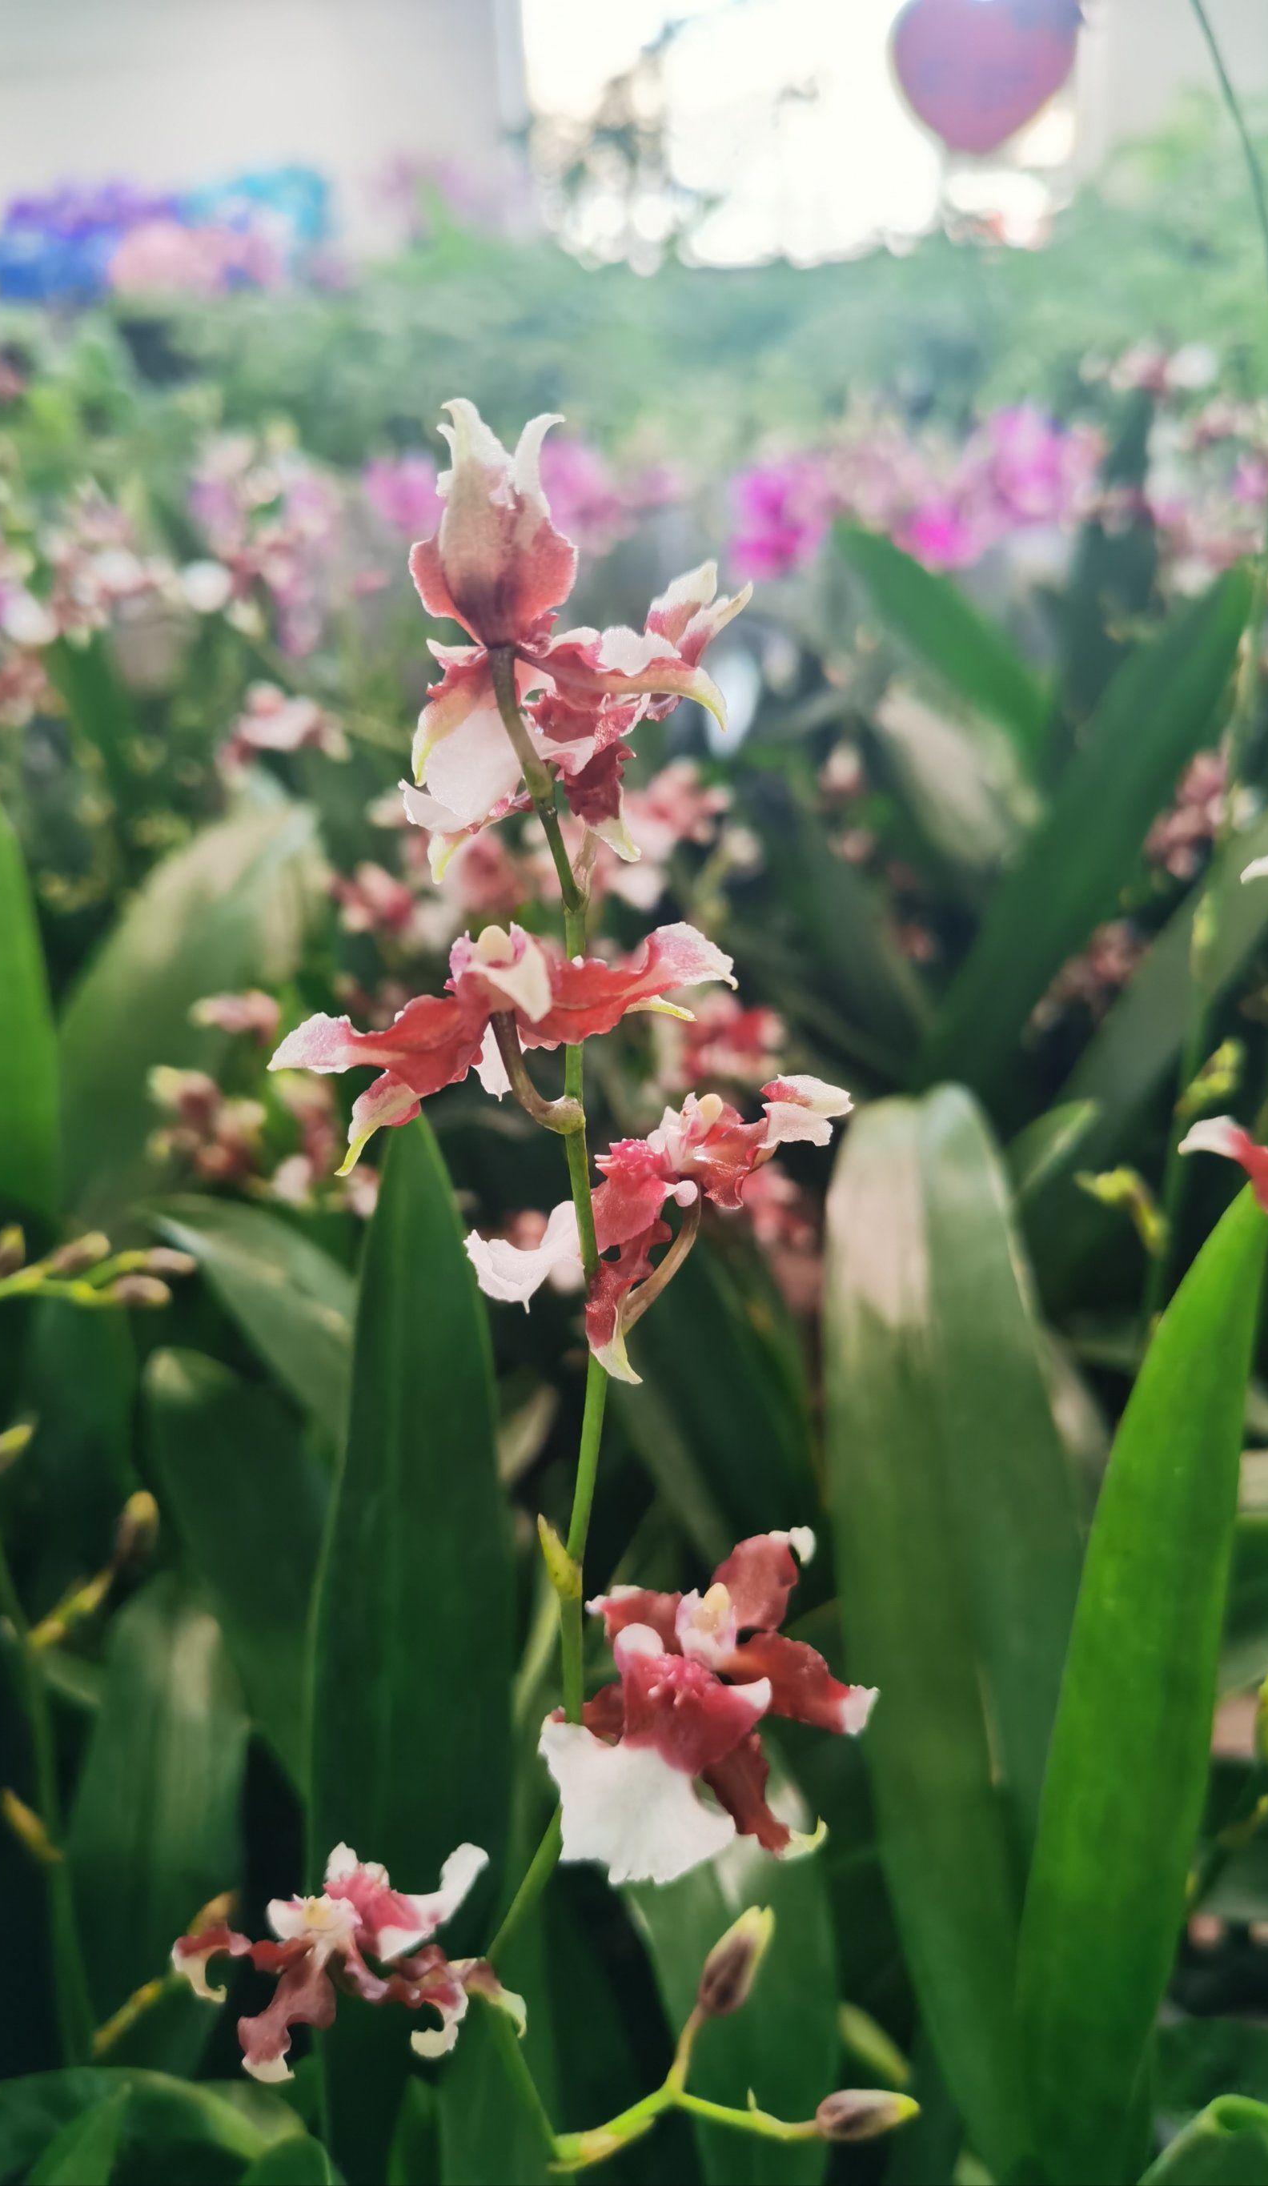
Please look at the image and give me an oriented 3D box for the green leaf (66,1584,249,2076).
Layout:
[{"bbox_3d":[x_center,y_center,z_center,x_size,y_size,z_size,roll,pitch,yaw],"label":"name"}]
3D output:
[{"bbox_3d":[-0.106,0.163,0.380,0.036,0.112,0.013,2,5,0],"label":"green leaf"}]

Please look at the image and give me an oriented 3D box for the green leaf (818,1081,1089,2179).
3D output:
[{"bbox_3d":[0.058,0.098,0.310,0.039,0.194,0.016,-5,3,0],"label":"green leaf"}]

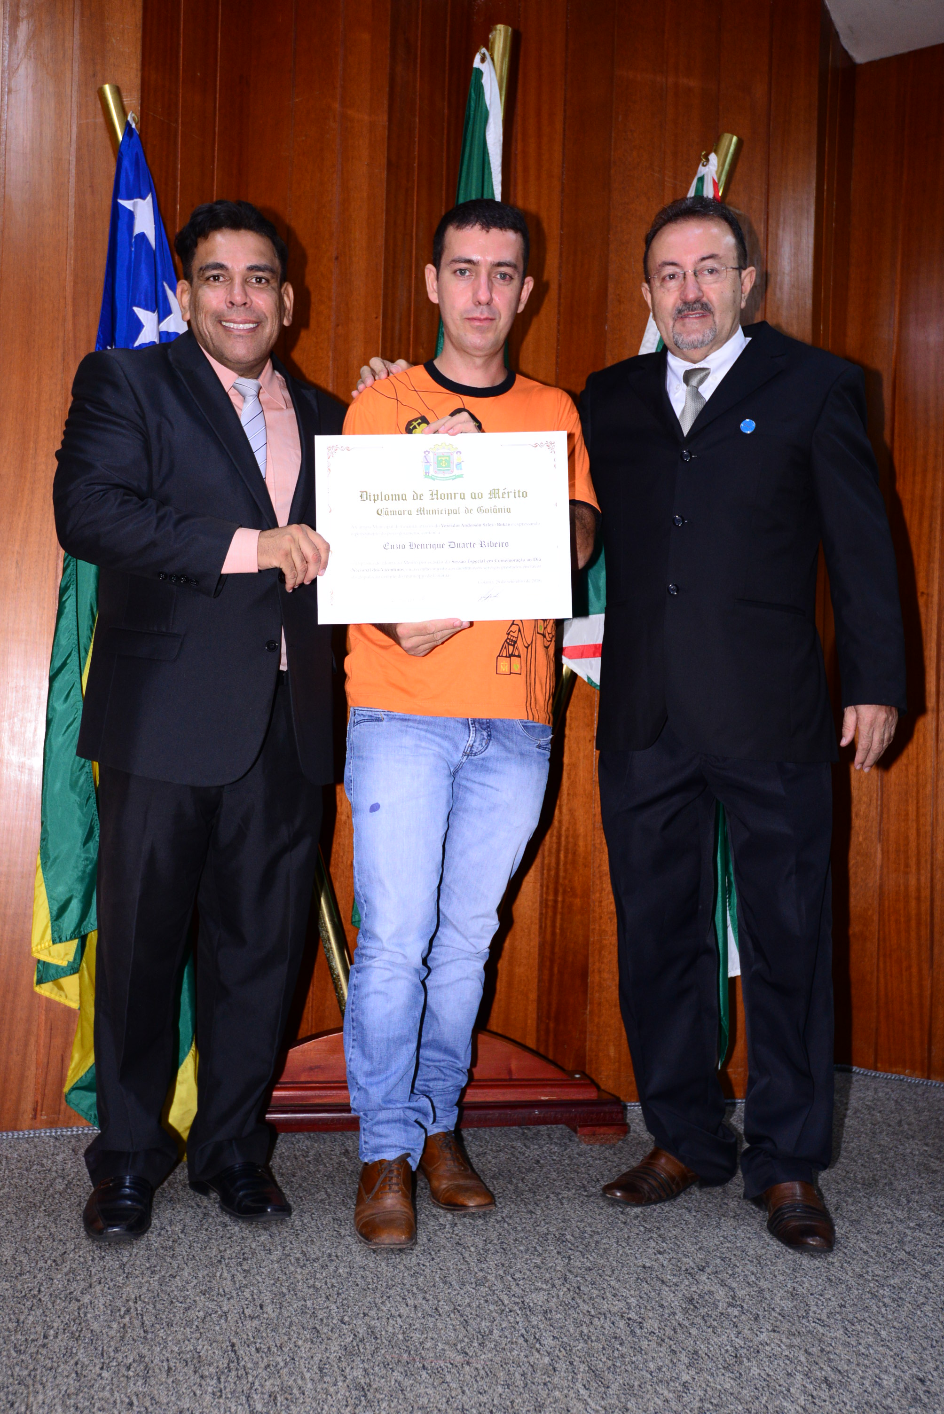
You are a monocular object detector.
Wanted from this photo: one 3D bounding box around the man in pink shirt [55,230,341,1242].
[{"bbox_3d":[-0.463,-0.006,2.335,0.510,1.686,0.420,1,0,-22],"label":"man in pink shirt"}]

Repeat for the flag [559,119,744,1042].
[{"bbox_3d":[0.379,-0.204,2.800,0.380,1.860,0.220,2,0,-6],"label":"flag"}]

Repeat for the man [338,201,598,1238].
[{"bbox_3d":[-0.009,-0.013,2.355,0.470,1.724,0.440,1,0,-7],"label":"man"}]

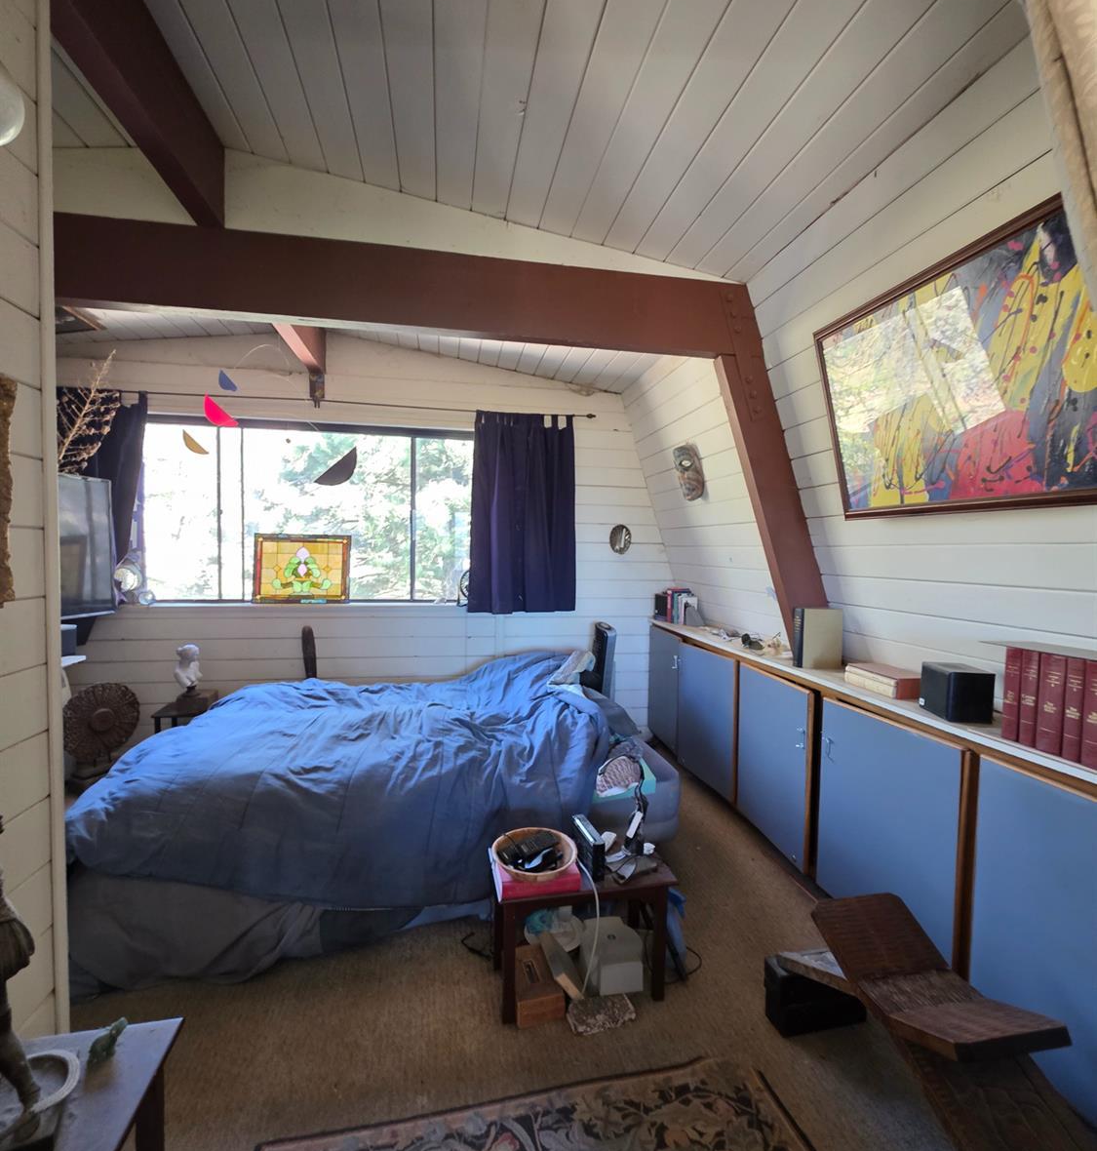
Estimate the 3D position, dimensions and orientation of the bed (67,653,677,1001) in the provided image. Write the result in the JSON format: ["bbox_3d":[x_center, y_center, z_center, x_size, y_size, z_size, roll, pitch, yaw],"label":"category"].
[{"bbox_3d":[-0.617,0.843,2.591,2.108,0.610,1.575,0,3,-17],"label":"bed"}]

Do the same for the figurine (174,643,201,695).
[{"bbox_3d":[-1.912,0.501,2.918,0.095,0.277,0.125,2,3,21],"label":"figurine"}]

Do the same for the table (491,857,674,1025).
[{"bbox_3d":[0.095,1.030,1.618,0.504,0.343,0.241,0,3,-11],"label":"table"}]

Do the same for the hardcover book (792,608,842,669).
[{"bbox_3d":[1.128,0.264,2.289,0.164,0.249,0.054,1,3,-4],"label":"hardcover book"}]

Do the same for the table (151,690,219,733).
[{"bbox_3d":[-1.874,0.914,3.009,0.406,0.394,0.318,0,3,-11],"label":"table"}]

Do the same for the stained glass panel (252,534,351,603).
[{"bbox_3d":[-1.522,-0.037,3.408,0.568,0.425,0.030,0,-1,-11],"label":"stained glass panel"}]

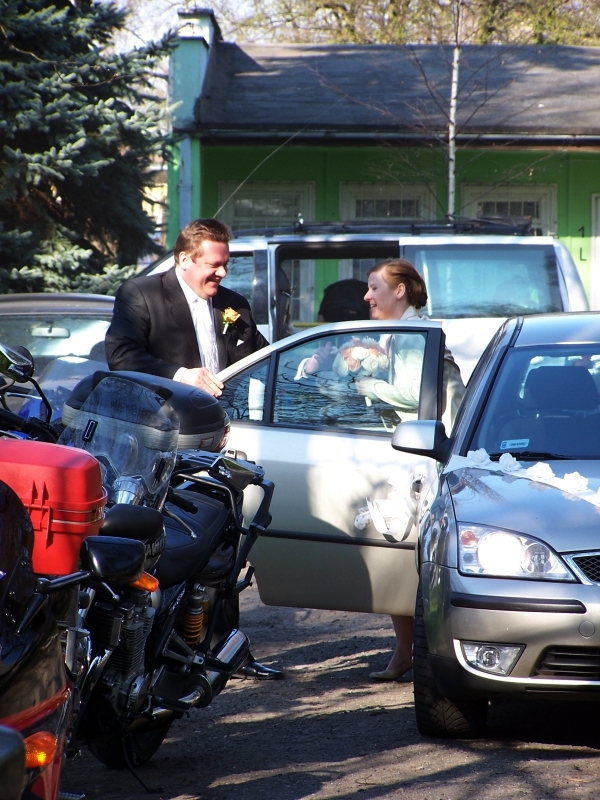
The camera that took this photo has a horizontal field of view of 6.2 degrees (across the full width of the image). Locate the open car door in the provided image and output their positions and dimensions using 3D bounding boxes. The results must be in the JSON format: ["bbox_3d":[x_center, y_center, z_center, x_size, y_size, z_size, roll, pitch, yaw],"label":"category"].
[{"bbox_3d":[0.115,0.250,20.650,1.030,1.080,0.200,1,2,34],"label":"open car door"}]

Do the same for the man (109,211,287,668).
[{"bbox_3d":[-0.418,0.187,21.200,0.600,1.770,0.460,-1,2,-41],"label":"man"}]

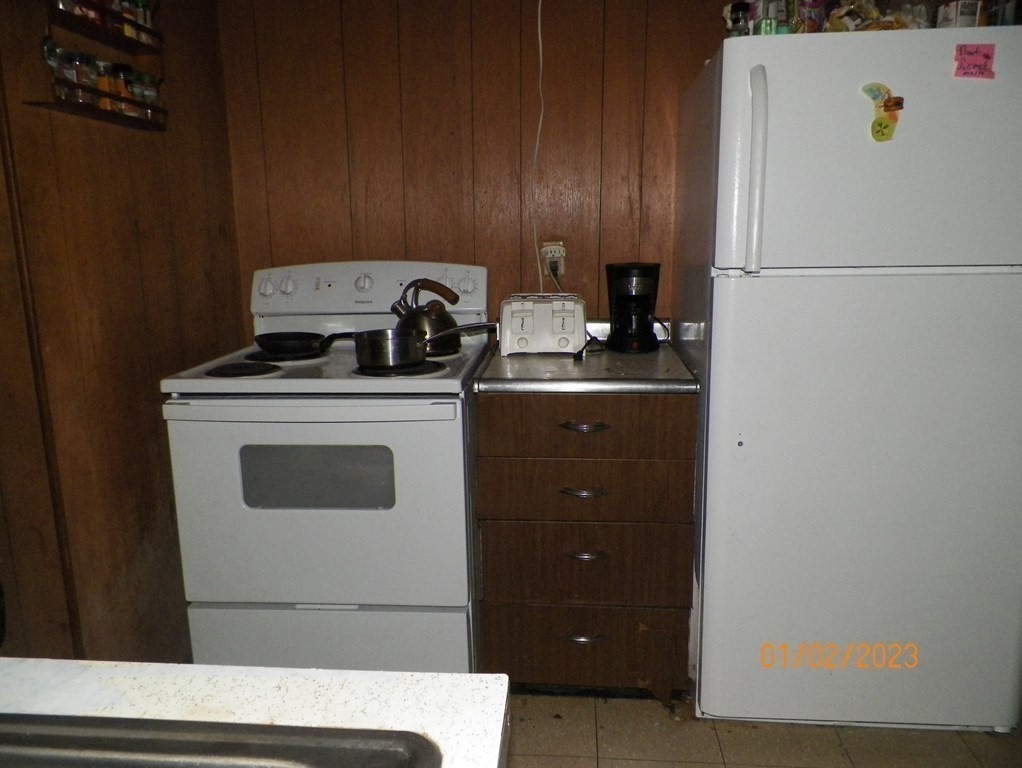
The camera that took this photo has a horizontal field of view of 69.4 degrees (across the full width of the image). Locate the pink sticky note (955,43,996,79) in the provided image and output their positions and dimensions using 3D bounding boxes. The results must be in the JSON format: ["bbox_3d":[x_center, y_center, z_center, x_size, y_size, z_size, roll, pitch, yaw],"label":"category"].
[{"bbox_3d":[0.972,-0.675,1.543,0.078,0.068,0.003,0,11,6],"label":"pink sticky note"}]

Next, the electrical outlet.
[{"bbox_3d":[0.137,-0.404,2.377,0.076,0.110,0.030,0,11,5],"label":"electrical outlet"}]

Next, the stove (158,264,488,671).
[{"bbox_3d":[-0.465,0.250,2.157,0.758,1.180,0.680,0,11,5],"label":"stove"}]

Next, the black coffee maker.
[{"bbox_3d":[0.367,-0.237,2.260,0.165,0.260,0.200,0,11,5],"label":"black coffee maker"}]

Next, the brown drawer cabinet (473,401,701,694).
[{"bbox_3d":[0.215,0.389,2.194,0.545,0.875,0.630,0,11,5],"label":"brown drawer cabinet"}]

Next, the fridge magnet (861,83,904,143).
[{"bbox_3d":[0.797,-0.581,1.577,0.083,0.121,0.008,0,11,6],"label":"fridge magnet"}]

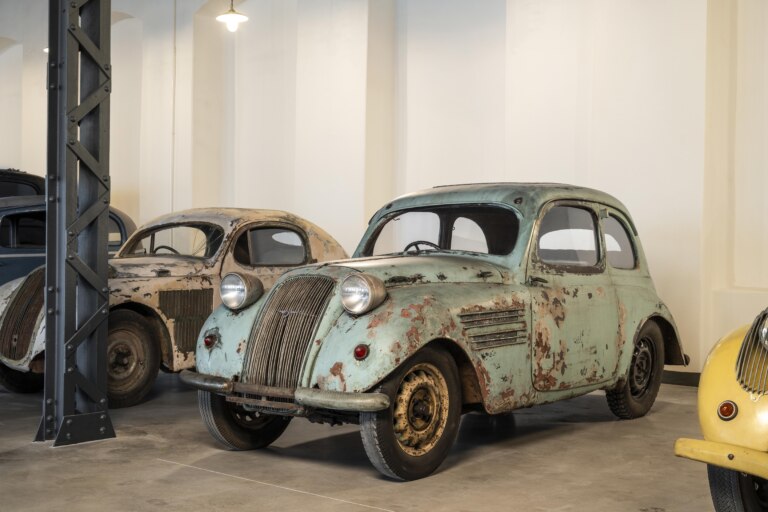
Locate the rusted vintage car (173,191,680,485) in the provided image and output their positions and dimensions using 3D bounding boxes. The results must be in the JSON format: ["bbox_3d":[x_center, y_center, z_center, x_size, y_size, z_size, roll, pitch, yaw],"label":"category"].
[{"bbox_3d":[0.607,0.287,6.462,1.421,1.512,3.796,1,0,37],"label":"rusted vintage car"}]

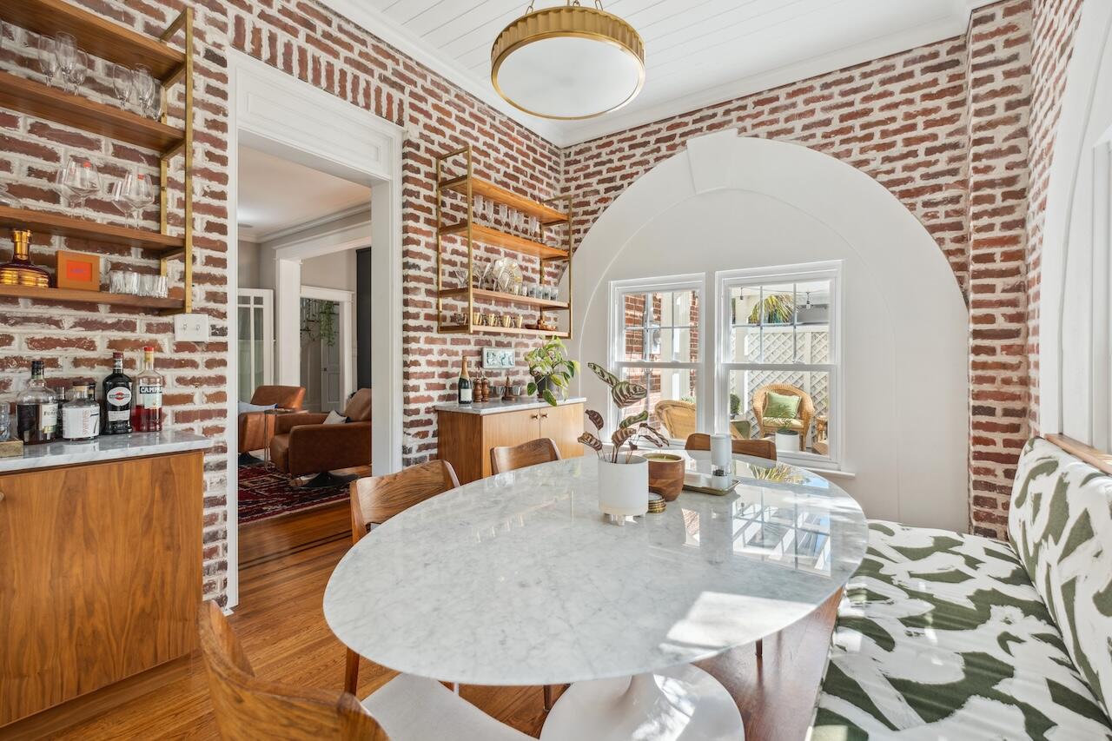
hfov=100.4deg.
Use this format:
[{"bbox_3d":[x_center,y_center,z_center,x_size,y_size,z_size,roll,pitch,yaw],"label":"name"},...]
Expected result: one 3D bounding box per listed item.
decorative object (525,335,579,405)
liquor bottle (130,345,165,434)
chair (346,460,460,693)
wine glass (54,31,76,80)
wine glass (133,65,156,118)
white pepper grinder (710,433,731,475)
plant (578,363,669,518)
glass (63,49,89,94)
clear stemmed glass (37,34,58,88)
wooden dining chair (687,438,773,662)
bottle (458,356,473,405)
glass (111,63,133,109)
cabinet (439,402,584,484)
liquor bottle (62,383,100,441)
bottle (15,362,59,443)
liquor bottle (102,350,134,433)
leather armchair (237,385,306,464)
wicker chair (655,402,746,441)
[{"bbox_3d":[-0.030,0.000,3.500,0.360,0.500,0.370,0,1,0],"label":"decorative object"},{"bbox_3d":[-1.545,0.072,1.750,0.082,0.313,0.082,0,1,32],"label":"liquor bottle"},{"bbox_3d":[-0.368,0.757,1.575,0.540,0.770,0.470,1,1,37],"label":"chair"},{"bbox_3d":[-1.701,-1.044,1.609,0.062,0.230,0.062,1,1,37],"label":"wine glass"},{"bbox_3d":[-1.586,-1.044,1.784,0.066,0.225,0.066,1,1,37],"label":"wine glass"},{"bbox_3d":[0.647,0.331,1.815,0.077,0.152,0.077,1,1,37],"label":"white pepper grinder"},{"bbox_3d":[0.192,0.203,1.320,0.260,0.455,0.230,0,1,0],"label":"plant"},{"bbox_3d":[-1.600,-0.975,1.550,0.064,0.180,0.064,0,1,38],"label":"glass"},{"bbox_3d":[-1.689,-1.000,1.539,0.055,0.200,0.055,1,1,38],"label":"clear stemmed glass"},{"bbox_3d":[0.760,0.710,2.130,0.480,0.770,0.520,0,1,37],"label":"wooden dining chair"},{"bbox_3d":[-0.592,0.060,3.020,0.088,0.303,0.088,0,1,-23],"label":"bottle"},{"bbox_3d":[-1.530,-0.980,1.634,0.058,0.195,0.058,0,1,38],"label":"glass"},{"bbox_3d":[-0.280,0.679,3.330,0.450,0.856,1.130,1,1,37],"label":"cabinet"},{"bbox_3d":[-1.734,0.147,1.693,0.093,0.205,0.093,1,1,37],"label":"liquor bottle"},{"bbox_3d":[-1.755,0.107,1.570,0.088,0.282,0.090,0,1,6],"label":"bottle"},{"bbox_3d":[-1.746,0.089,1.845,0.085,0.315,0.085,1,1,37],"label":"liquor bottle"},{"bbox_3d":[-3.620,0.630,5.450,0.800,0.870,0.840,0,1,22],"label":"leather armchair"},{"bbox_3d":[1.410,0.610,4.500,0.800,0.820,0.740,0,1,30],"label":"wicker chair"}]

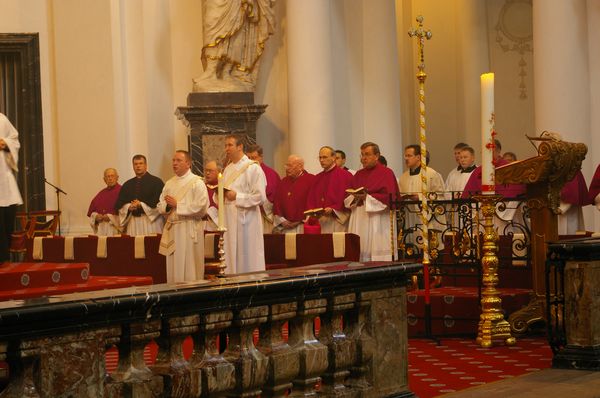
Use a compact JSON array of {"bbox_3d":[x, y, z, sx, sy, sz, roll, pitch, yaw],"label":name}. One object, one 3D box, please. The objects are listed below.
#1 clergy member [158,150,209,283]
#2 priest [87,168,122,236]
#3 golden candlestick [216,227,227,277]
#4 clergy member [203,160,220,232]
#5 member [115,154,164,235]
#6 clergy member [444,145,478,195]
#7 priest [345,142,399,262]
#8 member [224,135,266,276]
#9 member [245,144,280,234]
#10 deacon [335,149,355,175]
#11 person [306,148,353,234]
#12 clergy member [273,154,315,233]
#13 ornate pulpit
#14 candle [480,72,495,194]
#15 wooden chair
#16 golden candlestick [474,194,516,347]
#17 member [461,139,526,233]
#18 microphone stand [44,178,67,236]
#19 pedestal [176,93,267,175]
[{"bbox_3d":[-1.047,0.426,12.500,0.530,1.740,0.430,-1,0,38],"label":"clergy member"},{"bbox_3d":[-2.322,0.462,16.299,0.560,1.650,0.420,-2,0,18],"label":"priest"},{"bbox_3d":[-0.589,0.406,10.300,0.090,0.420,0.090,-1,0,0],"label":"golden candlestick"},{"bbox_3d":[-0.884,0.446,14.000,0.530,1.690,0.410,-1,0,30],"label":"clergy member"},{"bbox_3d":[-1.746,0.417,15.000,0.570,1.790,0.420,-1,0,7],"label":"member"},{"bbox_3d":[1.693,0.294,13.899,0.520,1.650,0.420,-2,0,28],"label":"clergy member"},{"bbox_3d":[0.743,0.289,13.999,0.570,1.740,0.500,-2,0,38],"label":"priest"},{"bbox_3d":[-0.548,0.283,13.699,0.460,1.850,0.540,-2,0,-40],"label":"member"},{"bbox_3d":[-0.427,0.308,14.799,0.550,1.800,0.450,-2,0,42],"label":"member"},{"bbox_3d":[0.519,0.363,15.001,0.530,1.780,0.400,-1,0,23],"label":"deacon"},{"bbox_3d":[0.316,0.370,13.600,0.540,1.780,0.440,-1,0,30],"label":"person"},{"bbox_3d":[-0.043,0.409,13.900,0.530,1.720,0.410,-1,0,27],"label":"clergy member"},{"bbox_3d":[2.080,0.336,11.700,0.720,1.700,0.520,-1,0,39],"label":"ornate pulpit"},{"bbox_3d":[1.580,-0.561,11.500,0.112,1.020,0.112,-1,0,0],"label":"candle"},{"bbox_3d":[-3.311,0.538,17.100,0.650,0.790,0.600,-3,0,45],"label":"wooden chair"},{"bbox_3d":[1.618,0.583,11.500,0.320,1.280,0.310,-1,0,0],"label":"golden candlestick"},{"bbox_3d":[2.093,0.293,14.600,0.620,1.800,0.460,-1,0,30],"label":"member"},{"bbox_3d":[-2.964,0.532,16.699,0.500,1.570,0.400,-2,0,-30],"label":"microphone stand"},{"bbox_3d":[-0.915,-0.035,16.598,1.120,2.530,0.750,-2,0,-12],"label":"pedestal"}]

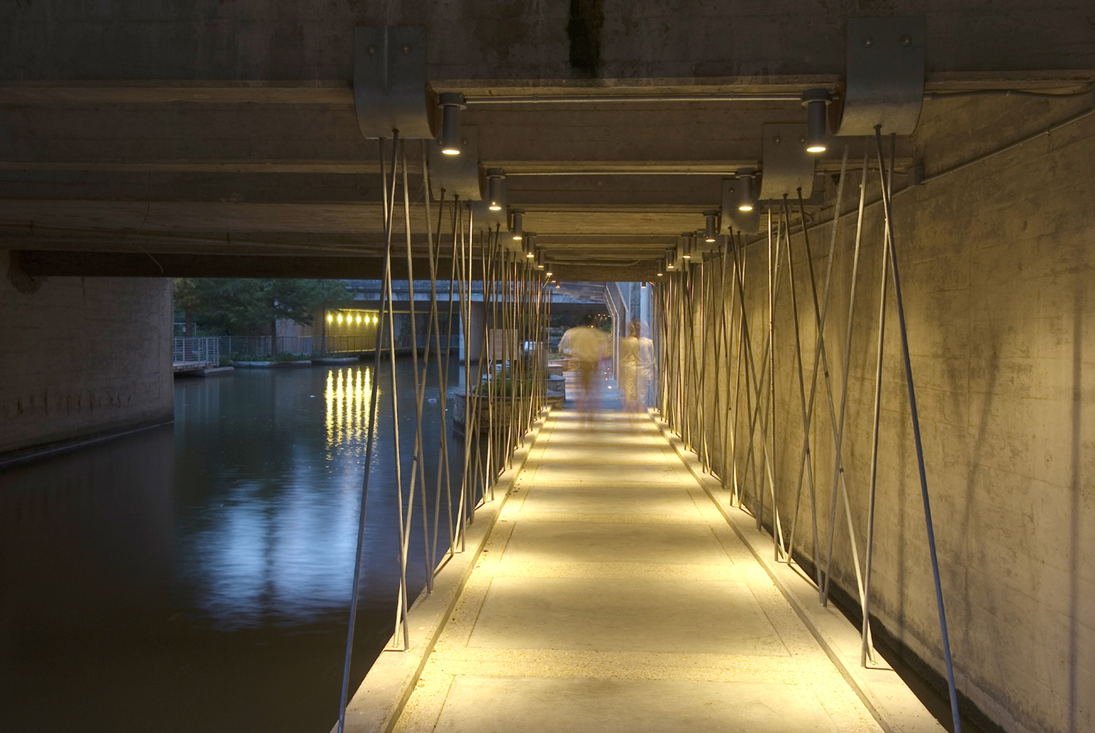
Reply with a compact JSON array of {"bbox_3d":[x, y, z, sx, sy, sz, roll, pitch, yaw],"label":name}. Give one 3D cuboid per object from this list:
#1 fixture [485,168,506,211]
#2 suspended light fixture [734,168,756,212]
[{"bbox_3d":[-0.316,-1.093,6.750,0.121,0.243,0.121,1,2,2],"label":"fixture"},{"bbox_3d":[1.206,-1.074,6.660,0.121,0.243,0.121,1,2,2],"label":"suspended light fixture"}]

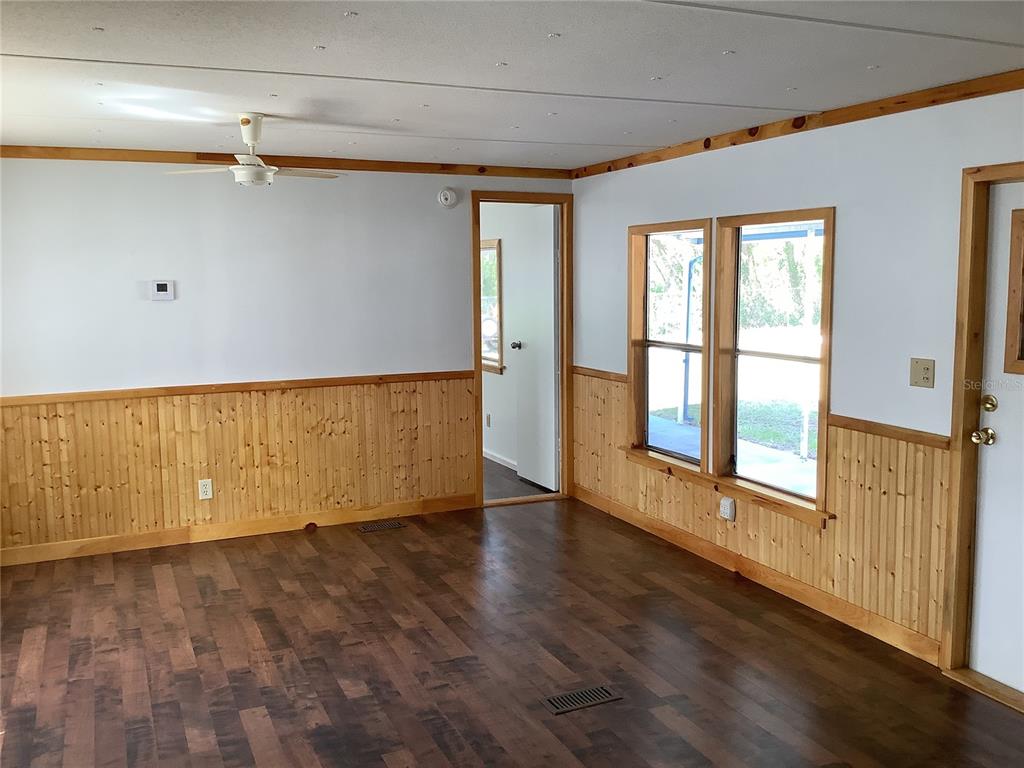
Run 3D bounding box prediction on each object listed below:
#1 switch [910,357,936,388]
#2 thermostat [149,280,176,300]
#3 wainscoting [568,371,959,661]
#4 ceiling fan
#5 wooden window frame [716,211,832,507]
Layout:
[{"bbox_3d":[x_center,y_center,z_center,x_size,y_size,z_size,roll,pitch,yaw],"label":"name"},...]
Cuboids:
[{"bbox_3d":[1.634,-0.042,3.649,0.013,0.114,0.116,-4,8,-24],"label":"switch"},{"bbox_3d":[-1.998,-0.536,5.252,0.115,0.113,0.025,-4,8,-24],"label":"thermostat"},{"bbox_3d":[1.067,0.499,5.003,0.038,0.938,3.110,-4,8,-24],"label":"wainscoting"},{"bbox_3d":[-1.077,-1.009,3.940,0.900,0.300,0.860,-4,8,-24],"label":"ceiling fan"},{"bbox_3d":[1.289,-0.137,4.501,0.100,1.380,0.830,-4,8,-24],"label":"wooden window frame"}]

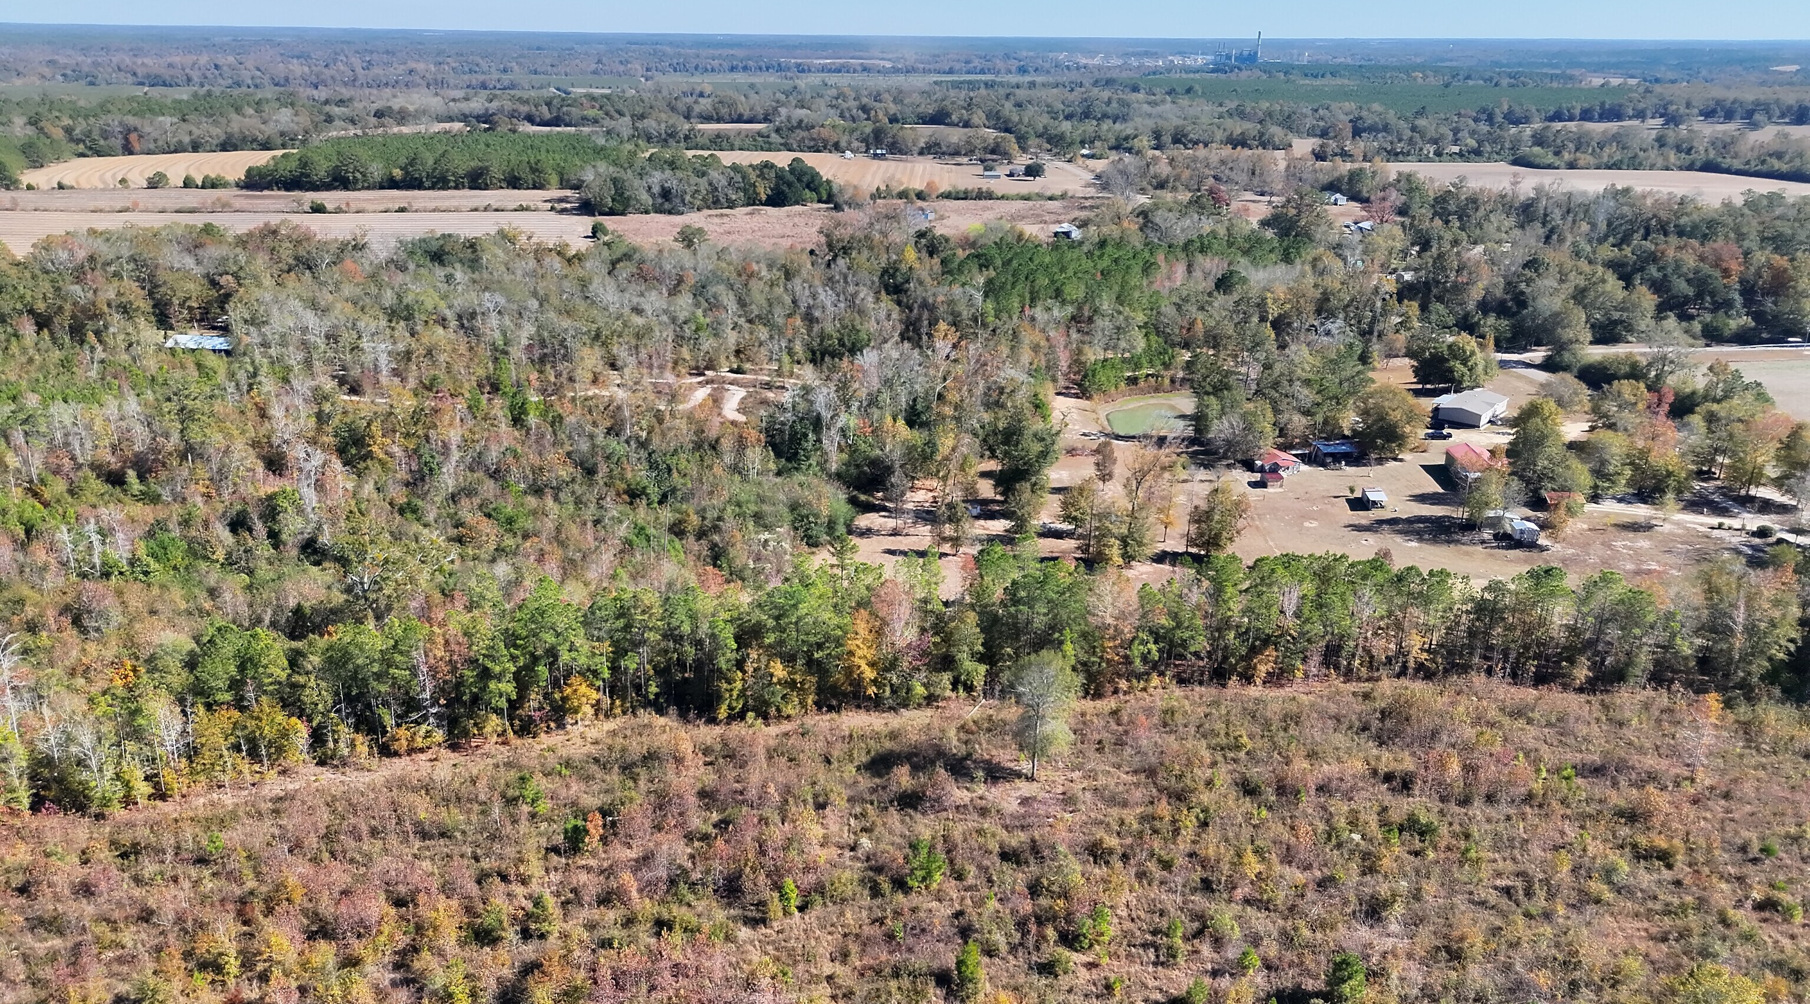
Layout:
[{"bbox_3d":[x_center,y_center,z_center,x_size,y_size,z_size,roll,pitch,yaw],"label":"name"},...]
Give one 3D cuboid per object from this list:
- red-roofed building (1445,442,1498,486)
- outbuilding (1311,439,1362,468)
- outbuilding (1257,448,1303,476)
[{"bbox_3d":[106.270,-6.780,233.030,7.150,4.350,13.100,2,21,4],"label":"red-roofed building"},{"bbox_3d":[82.440,-9.590,241.420,7.000,3.250,5.700,-2,21,-7],"label":"outbuilding"},{"bbox_3d":[69.740,-7.550,234.820,7.300,3.850,5.500,-4,21,-12],"label":"outbuilding"}]

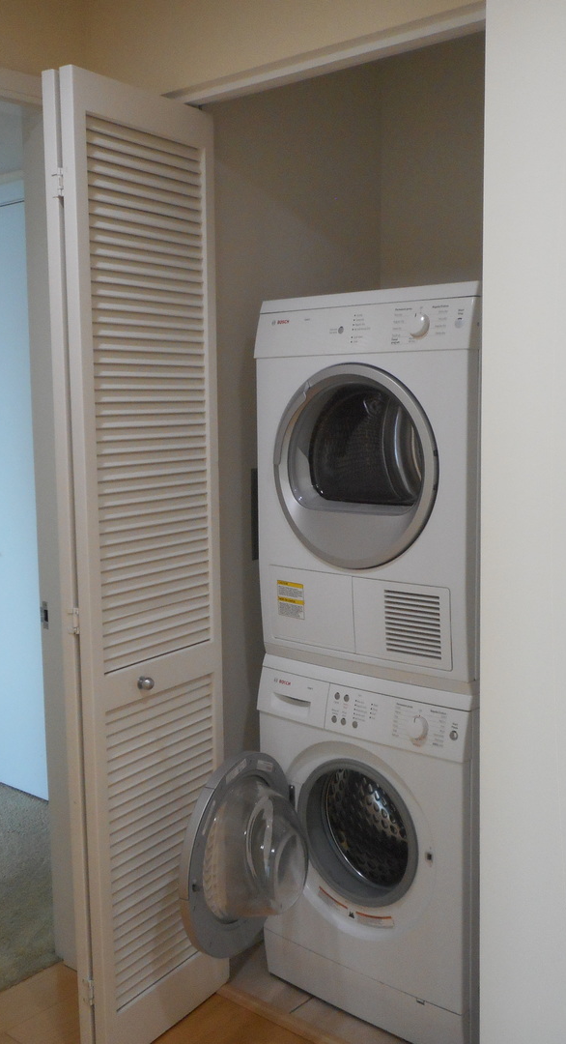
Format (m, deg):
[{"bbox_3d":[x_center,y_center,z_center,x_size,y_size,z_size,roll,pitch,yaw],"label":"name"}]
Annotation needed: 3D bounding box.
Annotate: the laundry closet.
[{"bbox_3d":[0.348,-0.032,2.426,0.900,2.400,0.860,6,9,41],"label":"laundry closet"}]

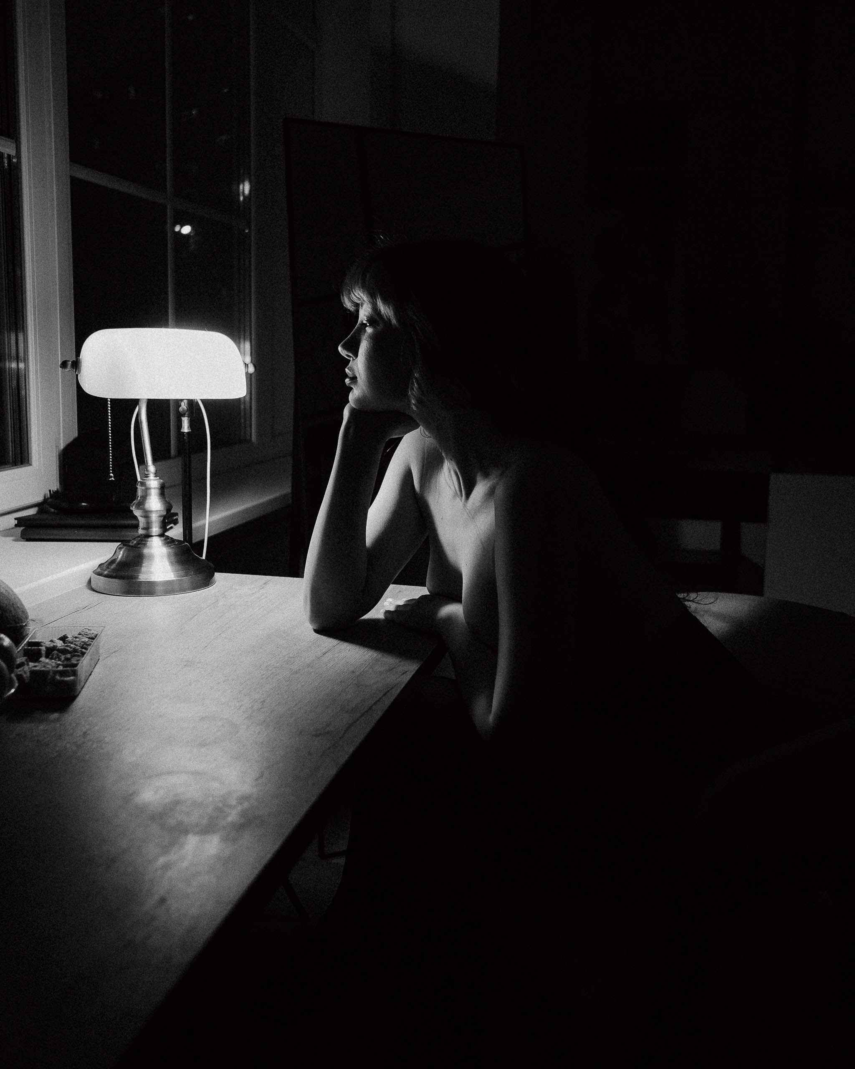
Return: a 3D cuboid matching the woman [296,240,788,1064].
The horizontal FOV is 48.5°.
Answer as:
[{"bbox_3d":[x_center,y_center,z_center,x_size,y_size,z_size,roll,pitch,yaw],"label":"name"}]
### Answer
[{"bbox_3d":[0.138,0.250,1.143,0.640,1.150,0.460,-1,11,-12],"label":"woman"}]

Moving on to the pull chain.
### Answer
[{"bbox_3d":[-0.441,-0.132,1.325,0.011,0.118,0.011,-4,12,-27],"label":"pull chain"}]

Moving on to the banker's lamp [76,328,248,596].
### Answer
[{"bbox_3d":[-0.383,-0.112,1.347,0.260,0.362,0.190,-4,12,-27],"label":"banker's lamp"}]

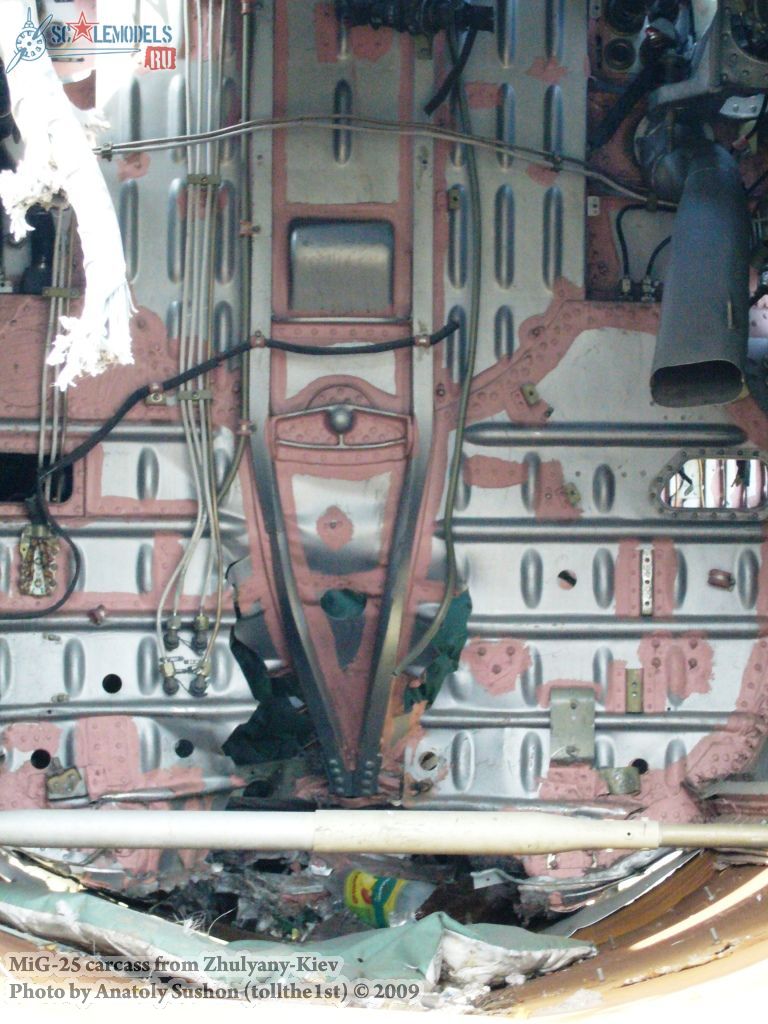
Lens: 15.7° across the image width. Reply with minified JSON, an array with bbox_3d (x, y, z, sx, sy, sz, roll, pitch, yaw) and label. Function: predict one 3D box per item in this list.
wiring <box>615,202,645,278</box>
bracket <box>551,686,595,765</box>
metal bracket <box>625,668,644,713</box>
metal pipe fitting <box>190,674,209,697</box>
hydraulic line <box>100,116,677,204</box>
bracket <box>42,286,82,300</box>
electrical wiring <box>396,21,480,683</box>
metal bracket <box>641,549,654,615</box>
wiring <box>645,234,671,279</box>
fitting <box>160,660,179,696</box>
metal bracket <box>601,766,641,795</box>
[{"bbox_3d":[0.321,-0.355,3.640,0.039,0.100,0.030,0,3,0],"label":"wiring"},{"bbox_3d":[0.243,0.274,3.575,0.059,0.098,0.035,0,3,0],"label":"bracket"},{"bbox_3d":[0.324,0.231,3.590,0.024,0.057,0.014,0,3,0],"label":"metal bracket"},{"bbox_3d":[-0.237,0.223,3.575,0.023,0.028,0.030,0,3,0],"label":"metal pipe fitting"},{"bbox_3d":[-0.006,-0.449,3.540,0.726,0.115,0.100,0,3,0],"label":"hydraulic line"},{"bbox_3d":[-0.413,-0.281,3.570,0.050,0.018,0.014,0,3,0],"label":"bracket"},{"bbox_3d":[0.068,-0.207,3.540,0.110,0.828,0.100,0,3,0],"label":"electrical wiring"},{"bbox_3d":[0.340,0.090,3.585,0.017,0.090,0.014,0,3,0],"label":"metal bracket"},{"bbox_3d":[0.358,-0.335,3.640,0.034,0.058,0.030,0,3,0],"label":"wiring"},{"bbox_3d":[-0.276,0.211,3.575,0.023,0.046,0.032,0,3,0],"label":"fitting"},{"bbox_3d":[0.305,0.345,3.575,0.050,0.036,0.032,0,3,0],"label":"metal bracket"}]

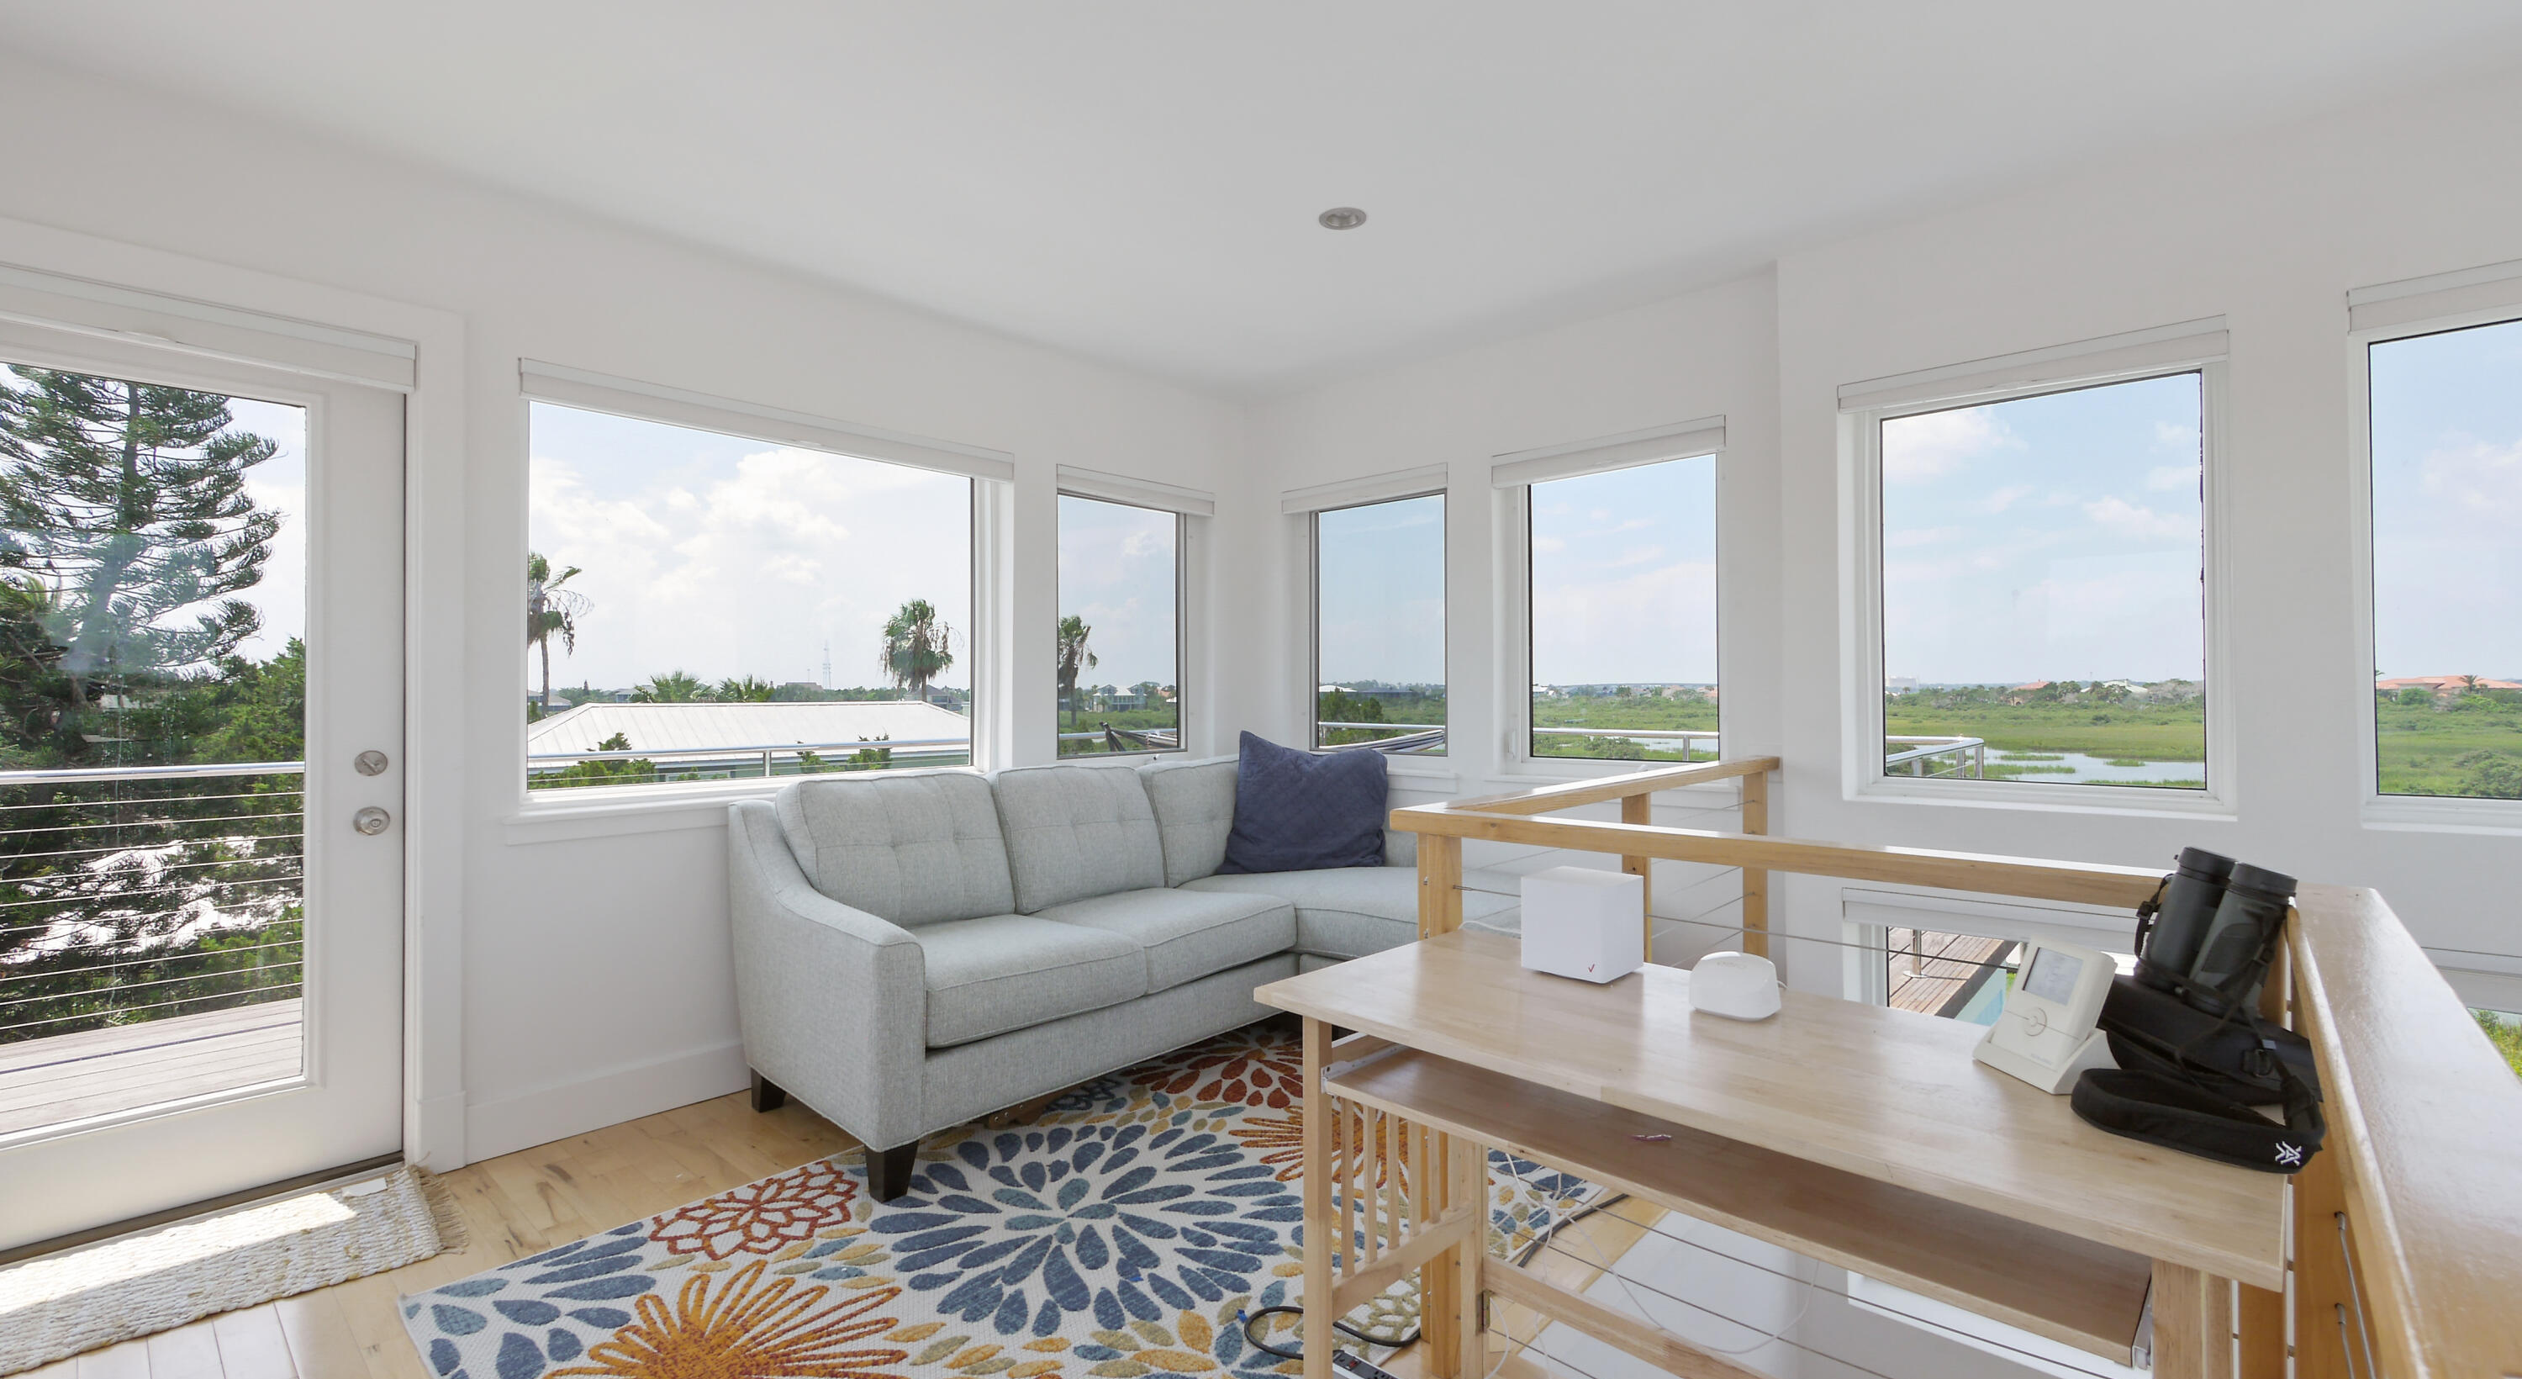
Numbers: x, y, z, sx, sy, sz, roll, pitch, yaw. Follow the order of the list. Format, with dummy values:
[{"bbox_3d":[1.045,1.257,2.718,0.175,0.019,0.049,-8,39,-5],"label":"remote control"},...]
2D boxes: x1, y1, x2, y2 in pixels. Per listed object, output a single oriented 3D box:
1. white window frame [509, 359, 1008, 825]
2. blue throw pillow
[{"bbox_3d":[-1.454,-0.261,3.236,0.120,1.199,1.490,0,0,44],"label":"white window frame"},{"bbox_3d":[0.177,0.433,3.900,0.560,0.520,0.190,0,-14,-14],"label":"blue throw pillow"}]

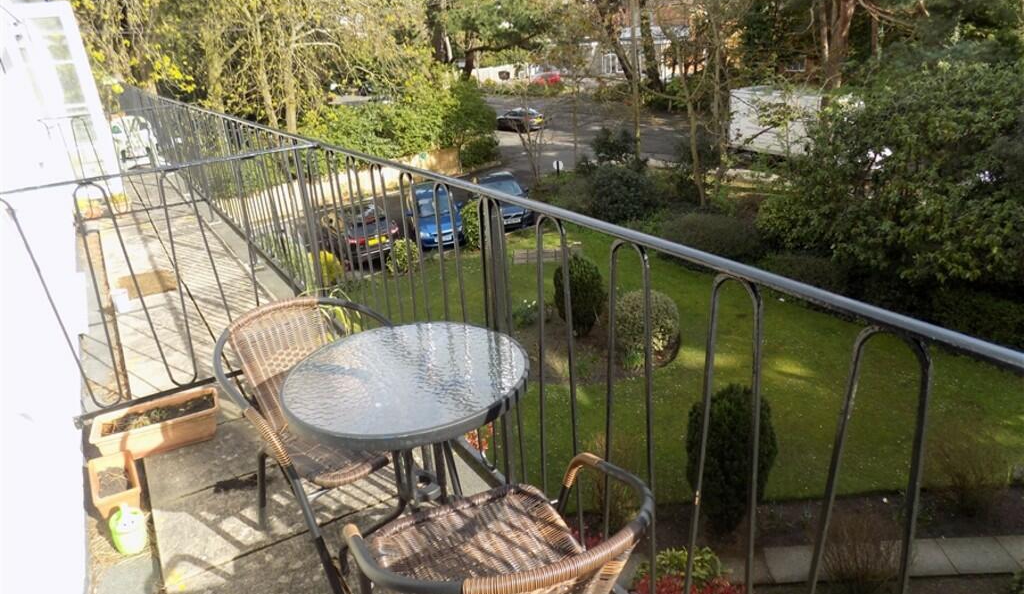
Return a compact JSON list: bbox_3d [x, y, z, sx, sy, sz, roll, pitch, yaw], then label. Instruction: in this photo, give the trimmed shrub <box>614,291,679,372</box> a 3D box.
[{"bbox_3d":[2.716,0.676,13.723,1.380,1.550,1.380,1,22,11],"label":"trimmed shrub"}]

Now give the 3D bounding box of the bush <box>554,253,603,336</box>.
[{"bbox_3d":[1.384,-0.006,14.259,1.080,1.780,1.080,-2,21,6],"label":"bush"}]

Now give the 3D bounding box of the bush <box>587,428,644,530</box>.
[{"bbox_3d":[1.315,2.389,8.580,0.780,1.320,0.780,-1,21,8],"label":"bush"}]

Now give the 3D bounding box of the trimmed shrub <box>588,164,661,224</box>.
[{"bbox_3d":[3.813,-3.596,23.145,2.350,1.900,2.350,0,21,9],"label":"trimmed shrub"}]

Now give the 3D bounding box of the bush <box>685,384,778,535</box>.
[{"bbox_3d":[2.893,2.159,9.013,1.180,2.200,1.180,4,22,19],"label":"bush"}]

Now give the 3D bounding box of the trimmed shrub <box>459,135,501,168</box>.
[{"bbox_3d":[-1.633,-7.559,35.305,2.070,1.790,2.070,-4,21,-2],"label":"trimmed shrub"}]

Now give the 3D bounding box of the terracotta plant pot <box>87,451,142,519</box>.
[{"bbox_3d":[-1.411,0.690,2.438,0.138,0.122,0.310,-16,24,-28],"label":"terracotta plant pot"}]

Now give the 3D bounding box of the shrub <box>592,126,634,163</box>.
[{"bbox_3d":[5.225,-7.803,34.719,2.220,1.830,2.220,0,21,9],"label":"shrub"}]

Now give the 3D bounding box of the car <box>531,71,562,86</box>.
[{"bbox_3d":[4.056,-25.632,80.000,3.950,1.470,1.720,-8,22,-11],"label":"car"}]

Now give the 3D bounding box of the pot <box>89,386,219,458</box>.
[{"bbox_3d":[-1.438,0.545,2.792,0.455,0.145,0.220,-13,22,-22],"label":"pot"}]

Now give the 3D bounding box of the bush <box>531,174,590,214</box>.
[{"bbox_3d":[1.909,-3.761,25.271,2.150,1.560,2.150,-2,21,5],"label":"bush"}]

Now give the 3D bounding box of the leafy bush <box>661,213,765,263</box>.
[{"bbox_3d":[5.616,-1.599,19.173,2.300,1.550,3.100,-16,24,-28],"label":"leafy bush"}]

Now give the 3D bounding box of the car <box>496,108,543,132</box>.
[{"bbox_3d":[0.550,-13.140,50.300,1.780,1.430,4.450,-17,24,-31],"label":"car"}]

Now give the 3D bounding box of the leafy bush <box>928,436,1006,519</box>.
[{"bbox_3d":[5.621,2.262,8.455,0.880,1.080,0.880,11,26,35],"label":"leafy bush"}]

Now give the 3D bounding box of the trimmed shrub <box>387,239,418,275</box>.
[{"bbox_3d":[-3.104,-1.164,19.267,0.920,1.000,0.920,-7,21,-9],"label":"trimmed shrub"}]

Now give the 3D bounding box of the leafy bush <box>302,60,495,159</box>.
[{"bbox_3d":[-5.421,-8.570,32.224,8.800,4.500,3.800,-16,24,-28],"label":"leafy bush"}]

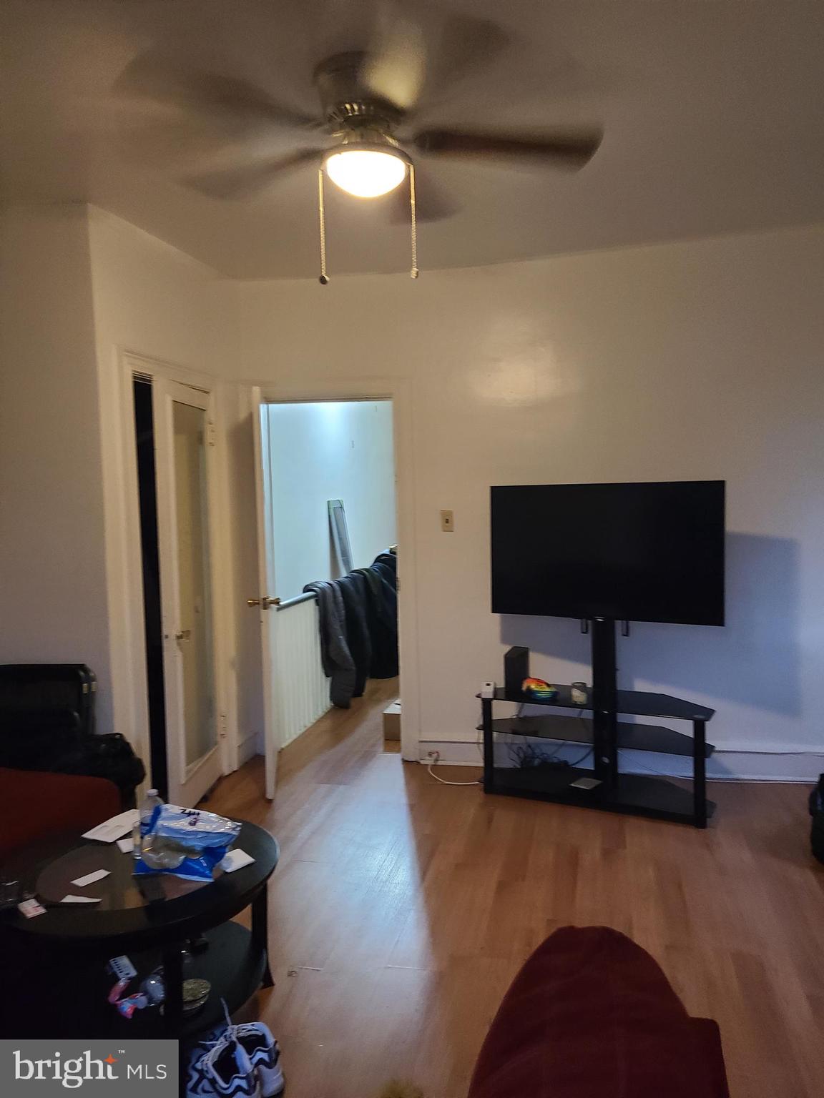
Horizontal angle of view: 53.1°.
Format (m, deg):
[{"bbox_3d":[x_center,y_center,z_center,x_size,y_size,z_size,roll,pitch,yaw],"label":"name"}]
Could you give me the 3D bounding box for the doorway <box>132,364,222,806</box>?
[{"bbox_3d":[-1.113,0.241,3.920,0.120,2.010,0.720,0,4,12],"label":"doorway"}]

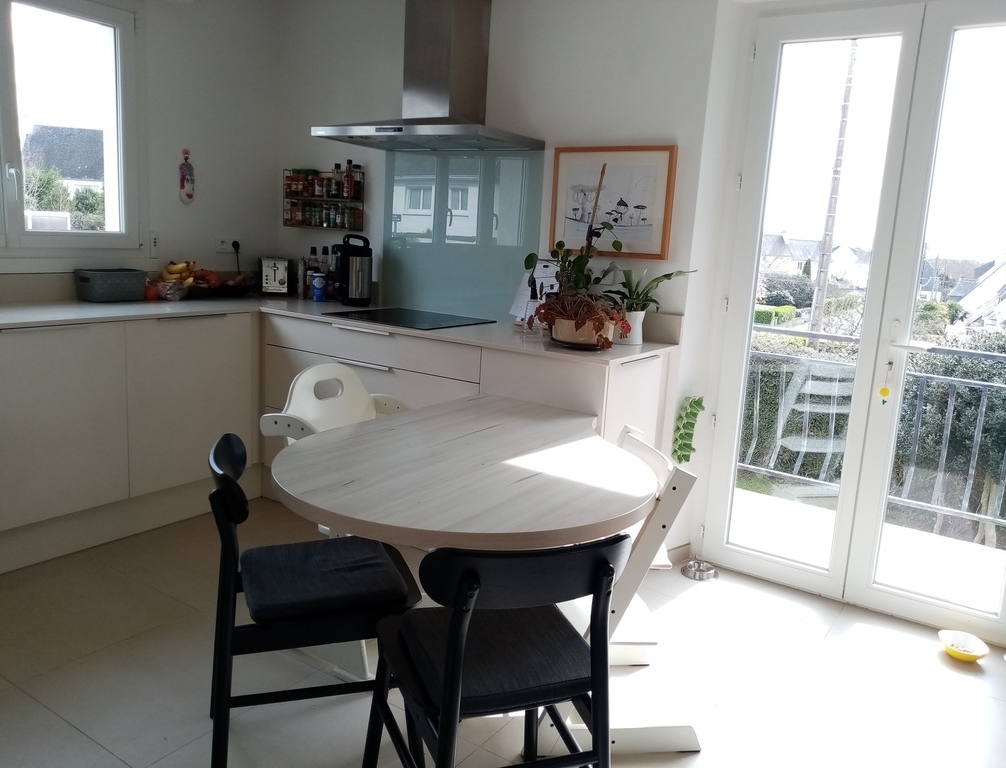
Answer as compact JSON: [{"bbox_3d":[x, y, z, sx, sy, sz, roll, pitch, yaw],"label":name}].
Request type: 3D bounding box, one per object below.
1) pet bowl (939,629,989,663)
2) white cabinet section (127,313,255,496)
[{"bbox_3d":[1.569,0.904,2.625,0.155,0.045,0.155,11,13,33],"label":"pet bowl"},{"bbox_3d":[-1.550,0.028,3.444,0.560,0.720,0.605,10,13,32],"label":"white cabinet section"}]

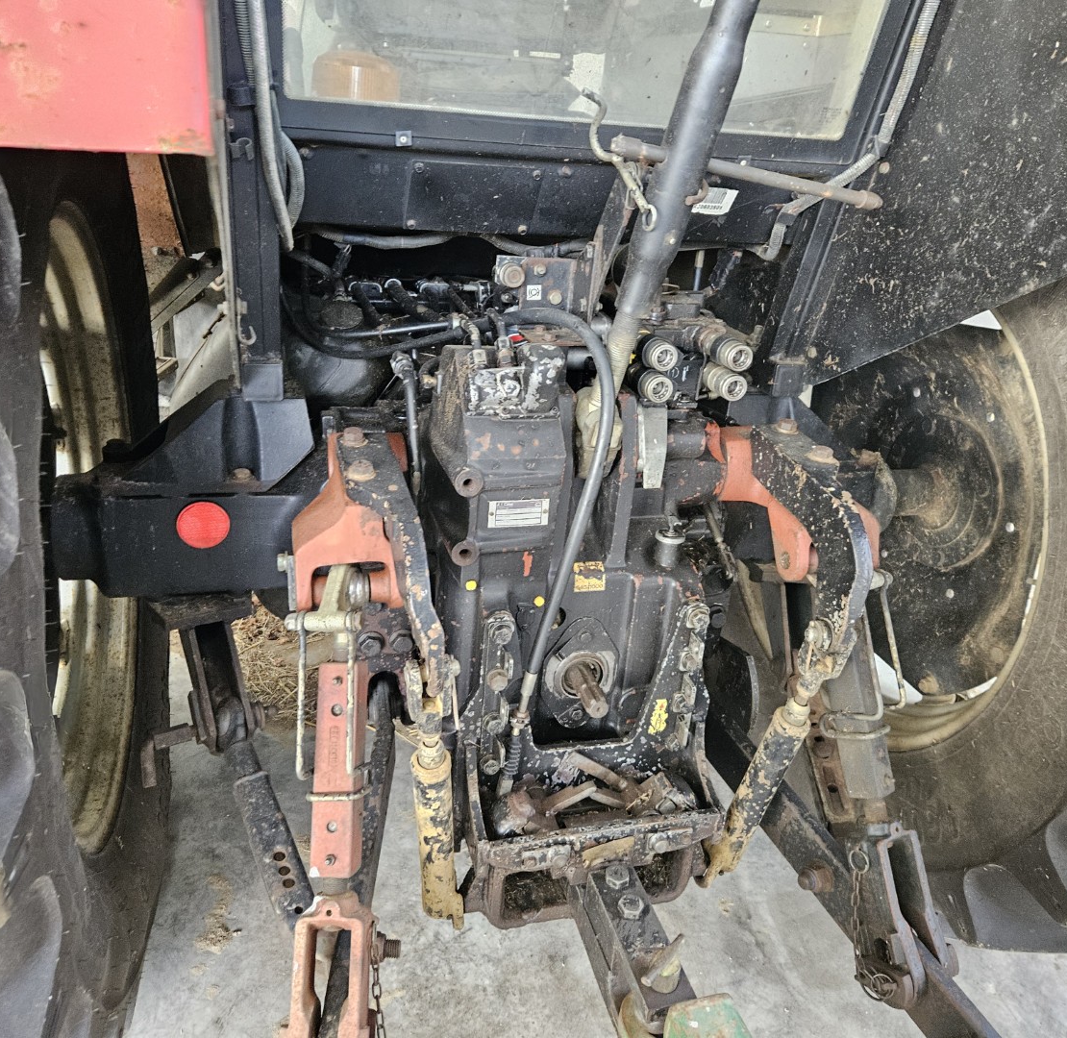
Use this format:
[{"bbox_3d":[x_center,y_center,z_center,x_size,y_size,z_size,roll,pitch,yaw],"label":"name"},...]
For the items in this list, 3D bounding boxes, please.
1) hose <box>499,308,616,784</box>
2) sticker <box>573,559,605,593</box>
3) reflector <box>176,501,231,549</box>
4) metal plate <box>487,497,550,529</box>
[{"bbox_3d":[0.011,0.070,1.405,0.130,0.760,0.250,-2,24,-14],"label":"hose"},{"bbox_3d":[0.091,0.095,1.502,0.052,0.055,0.002,-2,24,-14],"label":"sticker"},{"bbox_3d":[-0.506,0.009,1.411,0.080,0.080,0.010,-2,24,-14],"label":"reflector"},{"bbox_3d":[-0.022,-0.008,1.400,0.093,0.044,0.003,-2,24,-14],"label":"metal plate"}]

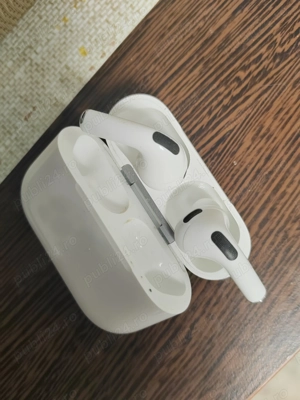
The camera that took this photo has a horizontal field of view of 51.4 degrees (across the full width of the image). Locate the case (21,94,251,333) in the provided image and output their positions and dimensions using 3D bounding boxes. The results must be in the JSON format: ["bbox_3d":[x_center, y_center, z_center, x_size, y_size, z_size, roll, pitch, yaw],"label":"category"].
[{"bbox_3d":[-0.006,0.005,0.096,0.054,0.035,0.061,-36,83,31],"label":"case"}]

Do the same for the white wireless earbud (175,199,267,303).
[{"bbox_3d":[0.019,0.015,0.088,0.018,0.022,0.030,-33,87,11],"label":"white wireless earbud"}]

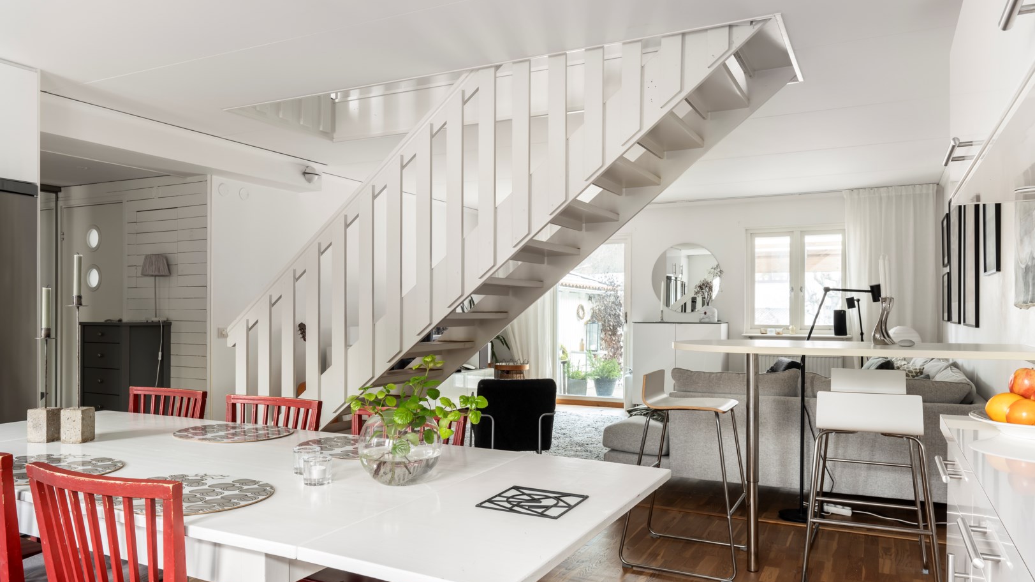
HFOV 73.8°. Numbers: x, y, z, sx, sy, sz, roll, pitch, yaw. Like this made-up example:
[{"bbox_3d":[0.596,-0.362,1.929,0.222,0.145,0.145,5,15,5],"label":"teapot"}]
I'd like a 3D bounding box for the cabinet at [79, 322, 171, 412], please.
[{"bbox_3d":[-3.017,0.782,5.288,0.570,1.075,0.380,-1,-2,28],"label":"cabinet"}]

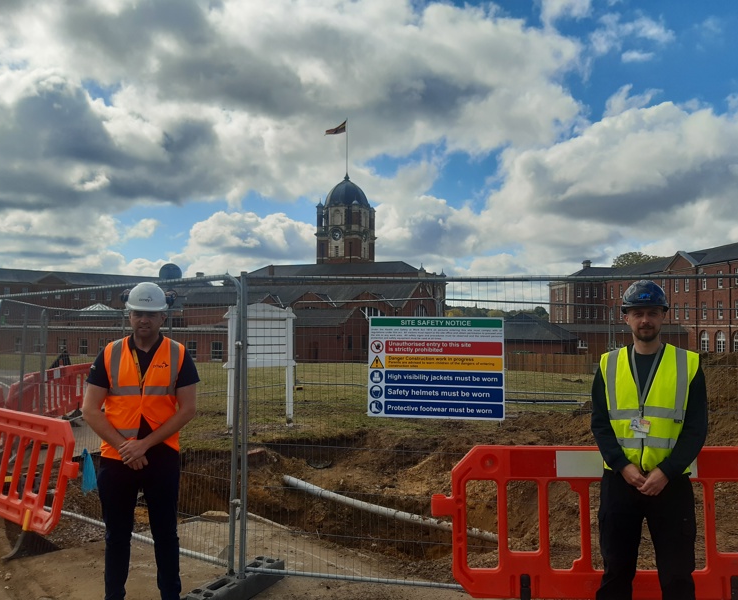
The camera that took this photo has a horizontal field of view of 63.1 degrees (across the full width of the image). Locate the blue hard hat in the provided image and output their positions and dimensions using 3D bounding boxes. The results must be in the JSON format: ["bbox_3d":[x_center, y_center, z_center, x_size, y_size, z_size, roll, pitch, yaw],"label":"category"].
[{"bbox_3d":[1.288,-0.014,2.800,0.220,0.155,0.285,0,-2,25],"label":"blue hard hat"}]

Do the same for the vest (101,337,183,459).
[{"bbox_3d":[-1.149,0.488,3.070,0.415,0.620,0.280,1,-2,-15],"label":"vest"}]

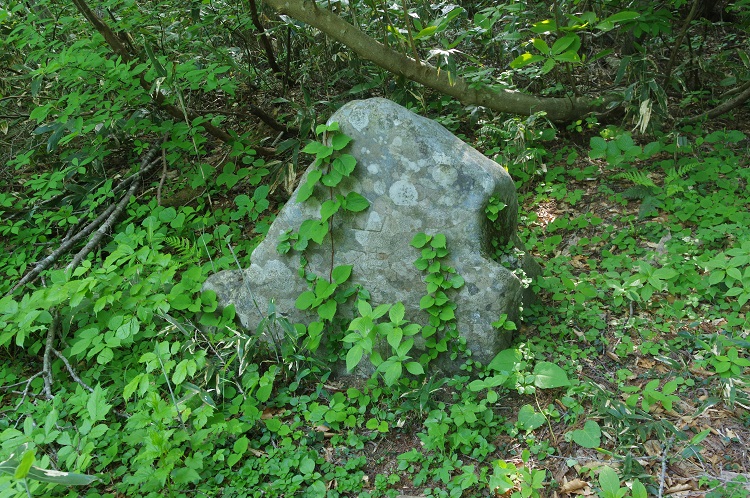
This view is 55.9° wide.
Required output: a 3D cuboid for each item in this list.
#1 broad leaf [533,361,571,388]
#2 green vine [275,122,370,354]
[{"bbox_3d":[0.539,0.383,2.150,0.110,0.025,0.095,15,41,8],"label":"broad leaf"},{"bbox_3d":[-0.180,-0.036,2.400,0.310,0.760,0.150,1,12,7],"label":"green vine"}]

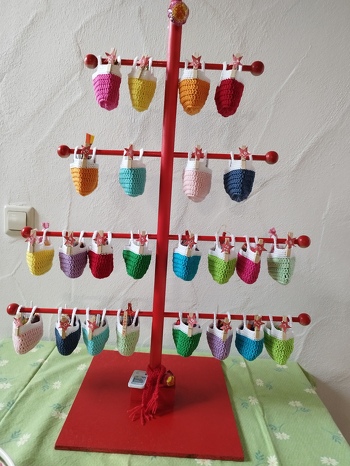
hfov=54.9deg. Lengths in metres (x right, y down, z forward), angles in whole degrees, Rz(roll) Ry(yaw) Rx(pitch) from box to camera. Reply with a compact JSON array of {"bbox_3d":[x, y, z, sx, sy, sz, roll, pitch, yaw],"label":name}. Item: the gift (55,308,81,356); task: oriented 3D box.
[{"bbox_3d":[-0.230,0.214,0.727,0.056,0.109,0.052,2,11,-3],"label":"gift"}]

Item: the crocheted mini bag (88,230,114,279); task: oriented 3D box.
[{"bbox_3d":[-0.148,0.044,0.678,0.051,0.096,0.050,2,11,-7],"label":"crocheted mini bag"}]

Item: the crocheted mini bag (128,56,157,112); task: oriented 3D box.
[{"bbox_3d":[-0.060,-0.272,0.619,0.051,0.095,0.050,2,11,-2],"label":"crocheted mini bag"}]

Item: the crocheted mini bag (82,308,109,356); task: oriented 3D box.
[{"bbox_3d":[-0.171,0.215,0.730,0.057,0.108,0.052,3,11,1],"label":"crocheted mini bag"}]

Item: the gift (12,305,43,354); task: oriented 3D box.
[{"bbox_3d":[-0.312,0.207,0.711,0.057,0.100,0.054,3,11,0],"label":"gift"}]

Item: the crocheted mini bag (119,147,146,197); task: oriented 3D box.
[{"bbox_3d":[-0.082,-0.119,0.647,0.052,0.095,0.050,2,11,-4],"label":"crocheted mini bag"}]

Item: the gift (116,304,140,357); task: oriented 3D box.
[{"bbox_3d":[-0.101,0.218,0.733,0.052,0.108,0.052,3,11,1],"label":"gift"}]

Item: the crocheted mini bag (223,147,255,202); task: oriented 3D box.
[{"bbox_3d":[0.124,-0.111,0.645,0.056,0.101,0.052,2,11,-3],"label":"crocheted mini bag"}]

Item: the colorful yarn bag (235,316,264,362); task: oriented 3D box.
[{"bbox_3d":[0.167,0.235,0.748,0.060,0.107,0.052,0,11,-13],"label":"colorful yarn bag"}]

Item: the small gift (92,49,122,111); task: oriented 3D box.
[{"bbox_3d":[-0.124,-0.279,0.618,0.053,0.097,0.050,1,11,-11],"label":"small gift"}]

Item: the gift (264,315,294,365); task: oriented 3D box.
[{"bbox_3d":[0.233,0.240,0.751,0.063,0.117,0.052,2,11,-3],"label":"gift"}]

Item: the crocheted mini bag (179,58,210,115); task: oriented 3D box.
[{"bbox_3d":[0.036,-0.270,0.618,0.057,0.097,0.052,2,11,-2],"label":"crocheted mini bag"}]

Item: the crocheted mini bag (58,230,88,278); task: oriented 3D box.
[{"bbox_3d":[-0.209,0.045,0.694,0.057,0.101,0.052,2,11,-3],"label":"crocheted mini bag"}]

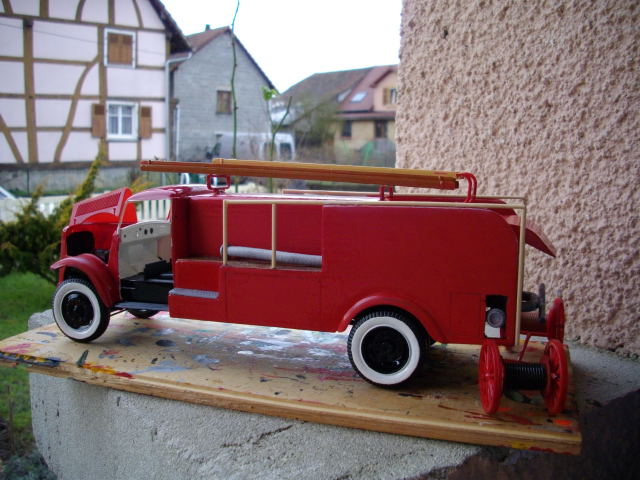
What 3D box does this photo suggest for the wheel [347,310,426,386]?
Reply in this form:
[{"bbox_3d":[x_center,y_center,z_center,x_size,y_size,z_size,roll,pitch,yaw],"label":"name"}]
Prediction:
[{"bbox_3d":[0.063,0.102,0.645,0.075,0.075,0.021,4,9,22],"label":"wheel"}]

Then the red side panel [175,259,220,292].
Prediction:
[{"bbox_3d":[-0.130,0.038,0.726,0.053,0.033,0.007,4,9,22],"label":"red side panel"}]

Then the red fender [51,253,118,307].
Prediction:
[{"bbox_3d":[-0.285,0.045,0.851,0.091,0.062,0.044,2,6,20],"label":"red fender"}]

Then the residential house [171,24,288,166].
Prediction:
[{"bbox_3d":[-7.813,-8.080,40.283,6.694,7.750,8.500,-6,10,-39],"label":"residential house"}]

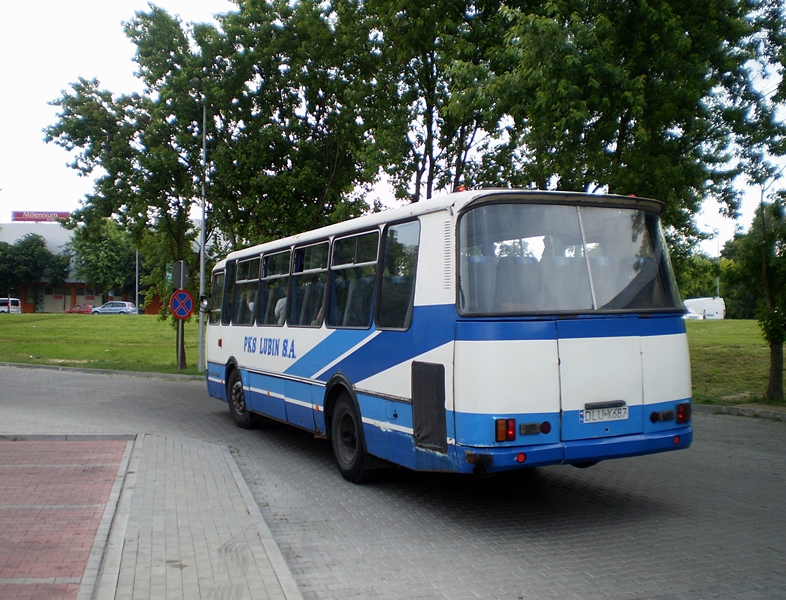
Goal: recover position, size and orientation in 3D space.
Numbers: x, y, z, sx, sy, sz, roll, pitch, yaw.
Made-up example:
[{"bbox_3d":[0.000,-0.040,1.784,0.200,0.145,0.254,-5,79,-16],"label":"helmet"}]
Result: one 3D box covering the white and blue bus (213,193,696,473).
[{"bbox_3d":[-0.240,0.510,11.460,2.500,2.970,9.450,0,-1,-26],"label":"white and blue bus"}]

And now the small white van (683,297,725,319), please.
[{"bbox_3d":[27.200,1.000,73.300,1.970,2.400,5.400,0,-1,-5],"label":"small white van"}]

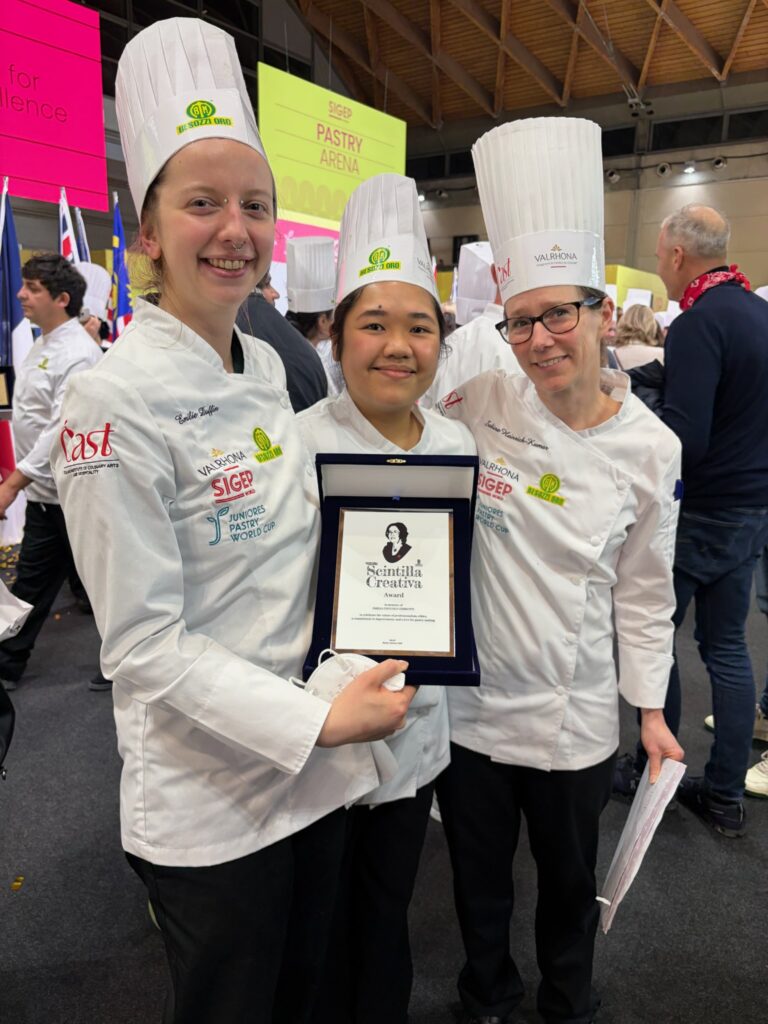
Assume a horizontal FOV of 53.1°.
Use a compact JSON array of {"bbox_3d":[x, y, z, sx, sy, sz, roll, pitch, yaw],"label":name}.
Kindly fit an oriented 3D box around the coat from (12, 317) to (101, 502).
[{"bbox_3d":[-1.265,-0.388,3.000,0.340,0.730,0.480,-6,13,-32],"label":"coat"}]

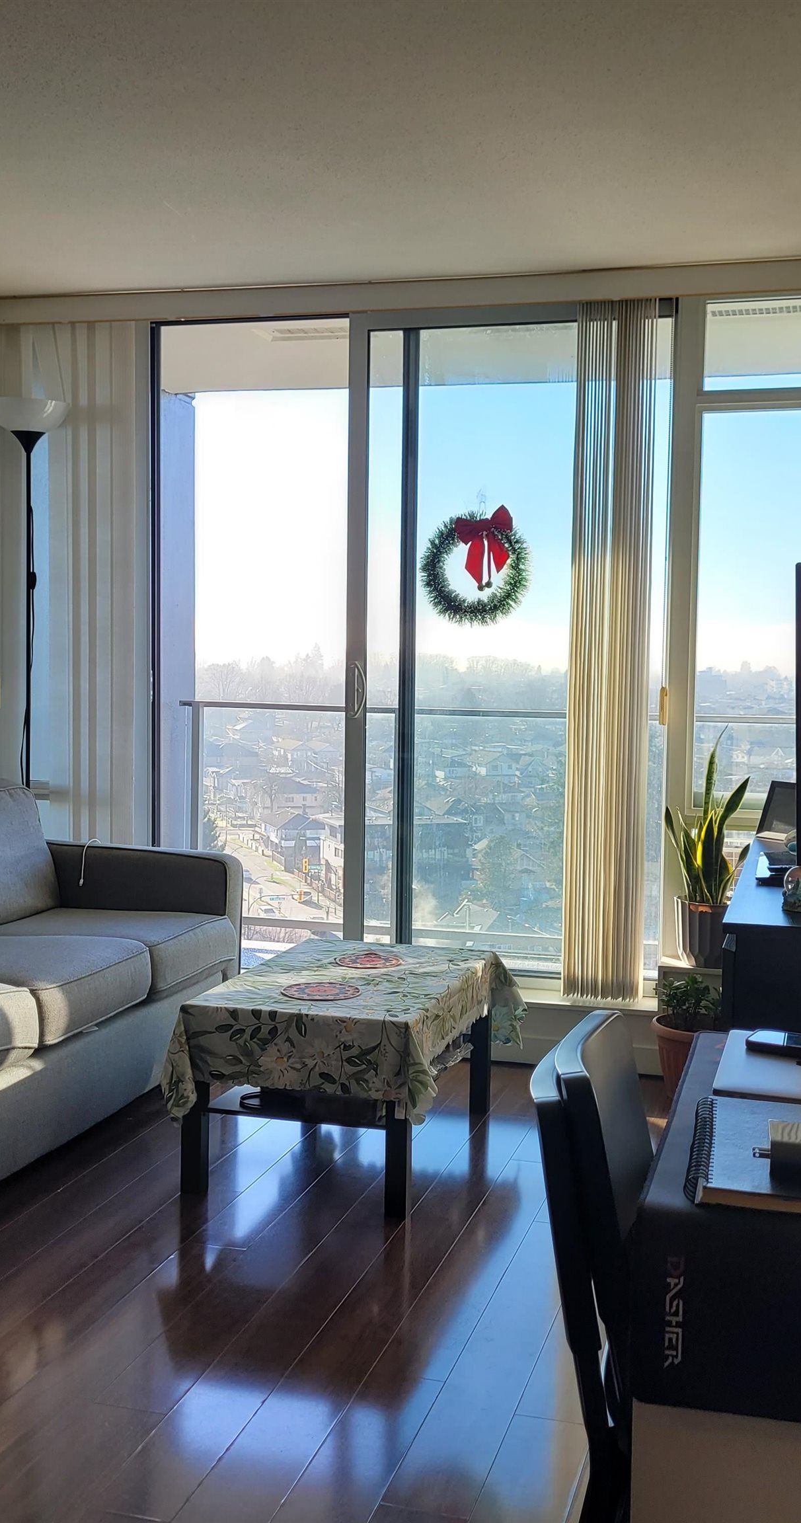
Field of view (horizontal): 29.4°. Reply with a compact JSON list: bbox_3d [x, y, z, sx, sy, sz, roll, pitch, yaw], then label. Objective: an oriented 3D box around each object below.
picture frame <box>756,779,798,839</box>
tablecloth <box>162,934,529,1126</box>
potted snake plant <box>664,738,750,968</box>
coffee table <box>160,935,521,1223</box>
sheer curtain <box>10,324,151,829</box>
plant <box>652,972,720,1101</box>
[{"bbox_3d":[1.135,0.132,4.338,0.030,0.180,0.250,19,-8,-39],"label":"picture frame"},{"bbox_3d":[-0.117,0.694,3.965,0.680,0.280,0.970,2,4,16],"label":"tablecloth"},{"bbox_3d":[0.944,0.265,4.694,0.260,0.735,0.250,2,4,16],"label":"potted snake plant"},{"bbox_3d":[-0.123,0.778,3.938,0.585,0.450,0.940,2,4,16],"label":"coffee table"},{"bbox_3d":[-1.099,-0.397,5.259,0.533,2.160,0.100,2,4,16],"label":"sheer curtain"},{"bbox_3d":[0.869,0.795,4.425,0.280,0.385,0.280,2,4,16],"label":"plant"}]

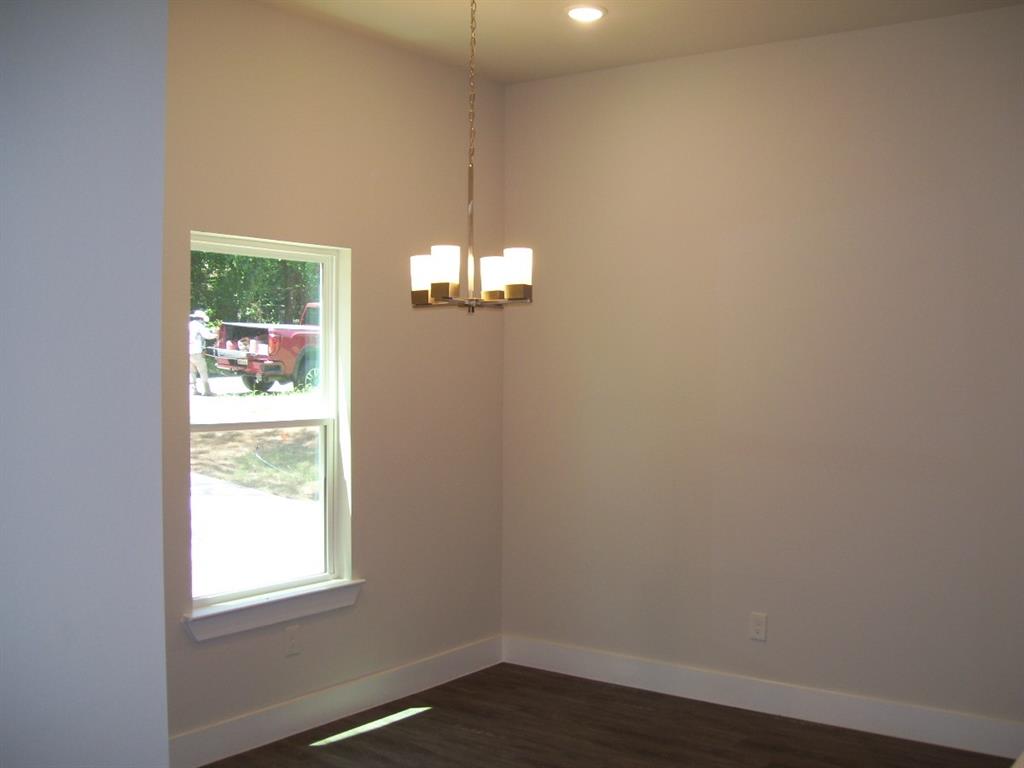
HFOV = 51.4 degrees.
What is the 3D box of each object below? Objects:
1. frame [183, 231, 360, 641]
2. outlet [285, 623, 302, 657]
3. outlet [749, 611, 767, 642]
[{"bbox_3d":[-0.935,0.189,4.107,0.120,1.480,0.860,1,2,37],"label":"frame"},{"bbox_3d":[-0.856,1.004,4.175,0.010,0.117,0.073,1,2,37],"label":"outlet"},{"bbox_3d":[1.033,1.017,4.471,0.073,0.117,0.010,1,2,37],"label":"outlet"}]

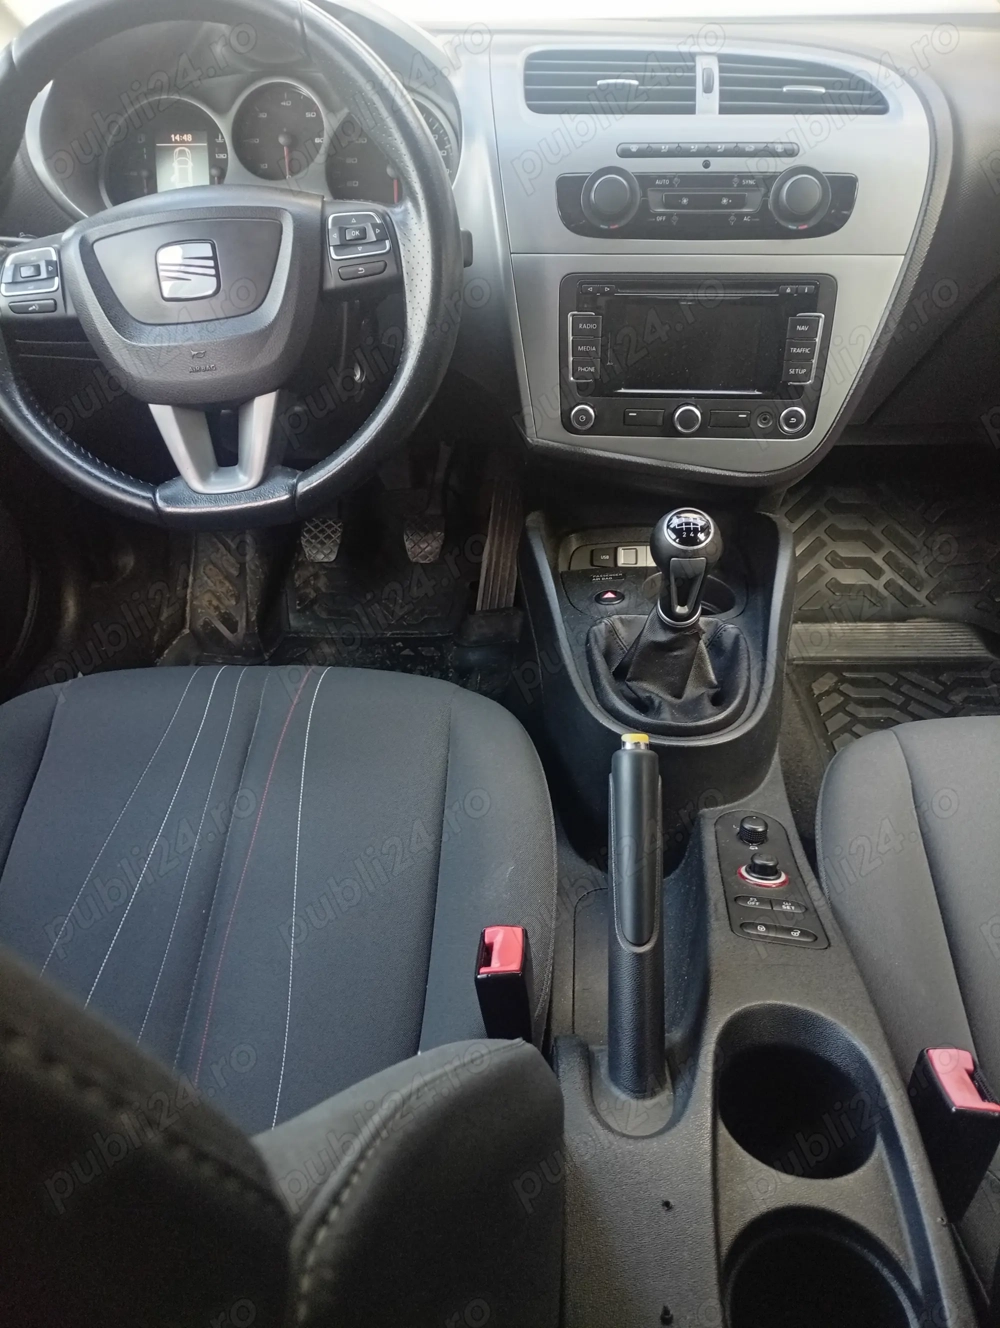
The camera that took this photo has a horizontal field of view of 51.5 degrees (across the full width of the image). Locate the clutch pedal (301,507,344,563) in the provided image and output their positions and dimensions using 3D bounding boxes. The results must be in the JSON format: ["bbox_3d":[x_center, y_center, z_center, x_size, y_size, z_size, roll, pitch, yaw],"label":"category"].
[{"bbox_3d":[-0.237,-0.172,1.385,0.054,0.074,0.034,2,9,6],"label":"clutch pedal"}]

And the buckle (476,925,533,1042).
[{"bbox_3d":[0.007,0.232,0.692,0.030,0.095,0.051,-5,22,5],"label":"buckle"}]

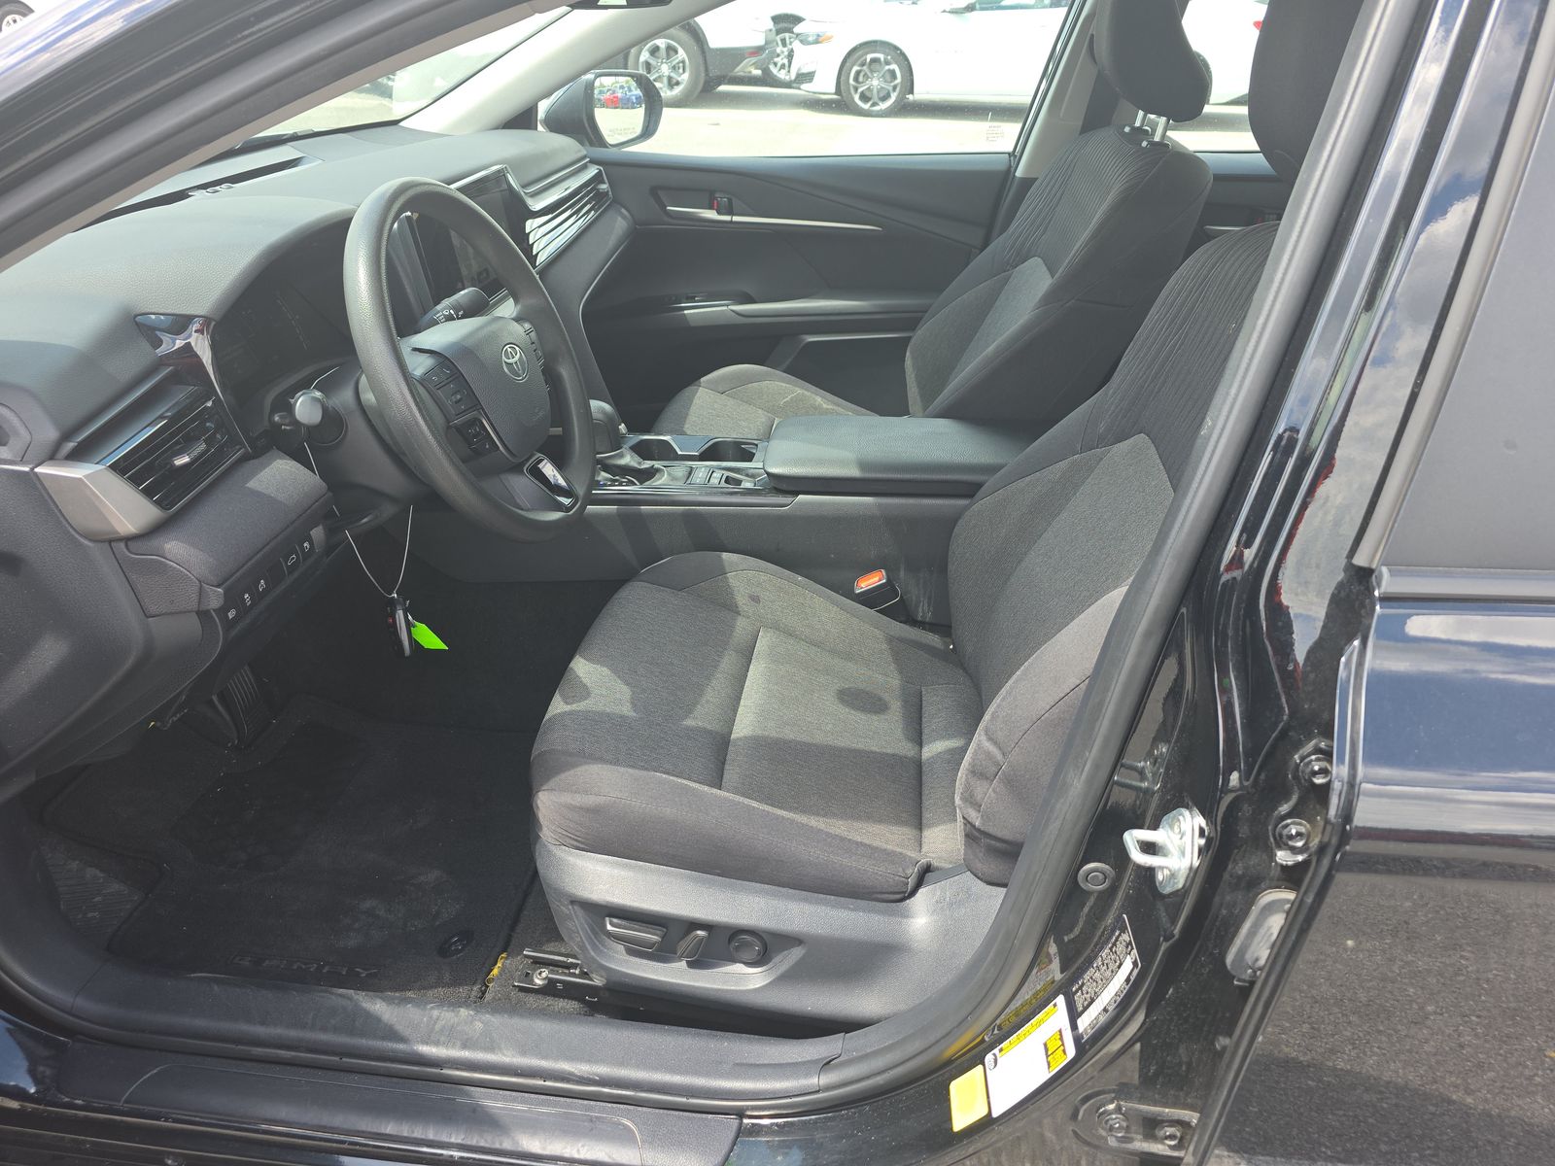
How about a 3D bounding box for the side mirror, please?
[{"bbox_3d":[-0.363,-0.983,2.149,0.160,0.150,0.225,12,33,21],"label":"side mirror"}]

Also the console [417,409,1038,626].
[{"bbox_3d":[-0.058,-0.088,1.502,0.900,0.290,0.250,3,30,6],"label":"console"}]

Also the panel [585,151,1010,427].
[{"bbox_3d":[-0.055,-0.542,2.071,0.960,0.610,0.140,3,30,6],"label":"panel"}]

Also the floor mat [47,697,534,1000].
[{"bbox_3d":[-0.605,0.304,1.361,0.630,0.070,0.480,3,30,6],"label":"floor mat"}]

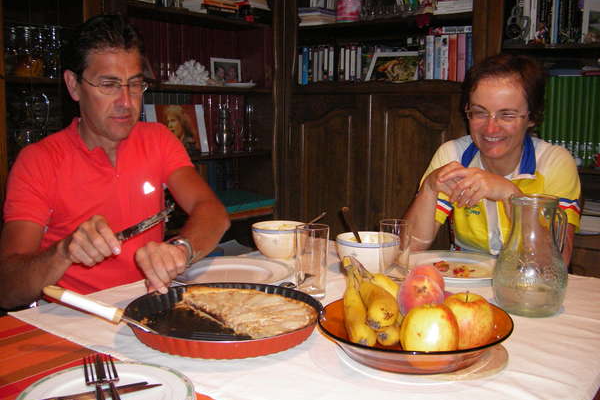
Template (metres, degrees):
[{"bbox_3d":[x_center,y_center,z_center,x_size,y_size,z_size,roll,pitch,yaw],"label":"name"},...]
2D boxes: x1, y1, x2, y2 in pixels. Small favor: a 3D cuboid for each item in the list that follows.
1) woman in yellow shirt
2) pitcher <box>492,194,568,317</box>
[{"bbox_3d":[0.455,0.257,1.435,0.480,1.200,0.630,4,9,30],"label":"woman in yellow shirt"},{"bbox_3d":[0.387,0.089,1.000,0.136,0.187,0.123,-3,8,-24],"label":"pitcher"}]

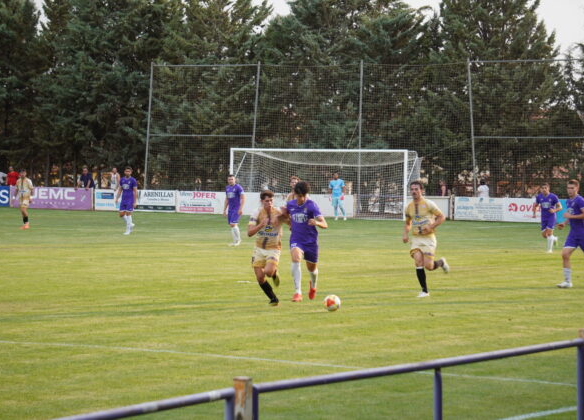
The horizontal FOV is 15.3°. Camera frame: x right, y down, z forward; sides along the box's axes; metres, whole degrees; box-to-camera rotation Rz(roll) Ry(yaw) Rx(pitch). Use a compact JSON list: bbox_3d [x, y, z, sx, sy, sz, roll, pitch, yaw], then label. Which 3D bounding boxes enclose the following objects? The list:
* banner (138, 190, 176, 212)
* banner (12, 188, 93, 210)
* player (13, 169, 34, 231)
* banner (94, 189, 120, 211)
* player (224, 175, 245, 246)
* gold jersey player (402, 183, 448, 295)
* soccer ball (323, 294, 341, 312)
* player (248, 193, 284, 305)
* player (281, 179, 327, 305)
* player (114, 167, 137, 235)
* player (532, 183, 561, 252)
[{"bbox_3d":[-5.450,-0.345,86.713,1.958,0.861,0.080,2,1,31],"label":"banner"},{"bbox_3d":[-9.932,-0.483,89.385,4.223,0.890,0.080,2,1,31],"label":"banner"},{"bbox_3d":[-7.647,-0.291,61.800,0.550,1.737,0.420,1,1,20],"label":"player"},{"bbox_3d":[-7.155,-0.391,87.730,1.965,0.855,0.080,2,1,31],"label":"banner"},{"bbox_3d":[-1.397,0.017,52.700,0.530,1.739,0.420,1,1,20],"label":"player"},{"bbox_3d":[2.030,0.445,33.000,0.580,1.772,0.680,2,1,32],"label":"gold jersey player"},{"bbox_3d":[0.548,1.256,29.200,0.220,0.220,0.220,1,1,0],"label":"soccer ball"},{"bbox_3d":[-0.367,0.539,30.600,0.560,1.629,0.700,1,1,-8],"label":"player"},{"bbox_3d":[0.166,0.462,31.300,0.680,1.745,0.600,1,1,3],"label":"player"},{"bbox_3d":[-4.527,-0.254,59.000,0.570,1.857,0.420,1,1,18],"label":"player"},{"bbox_3d":[6.099,0.192,52.000,0.620,1.678,0.580,1,1,15],"label":"player"}]

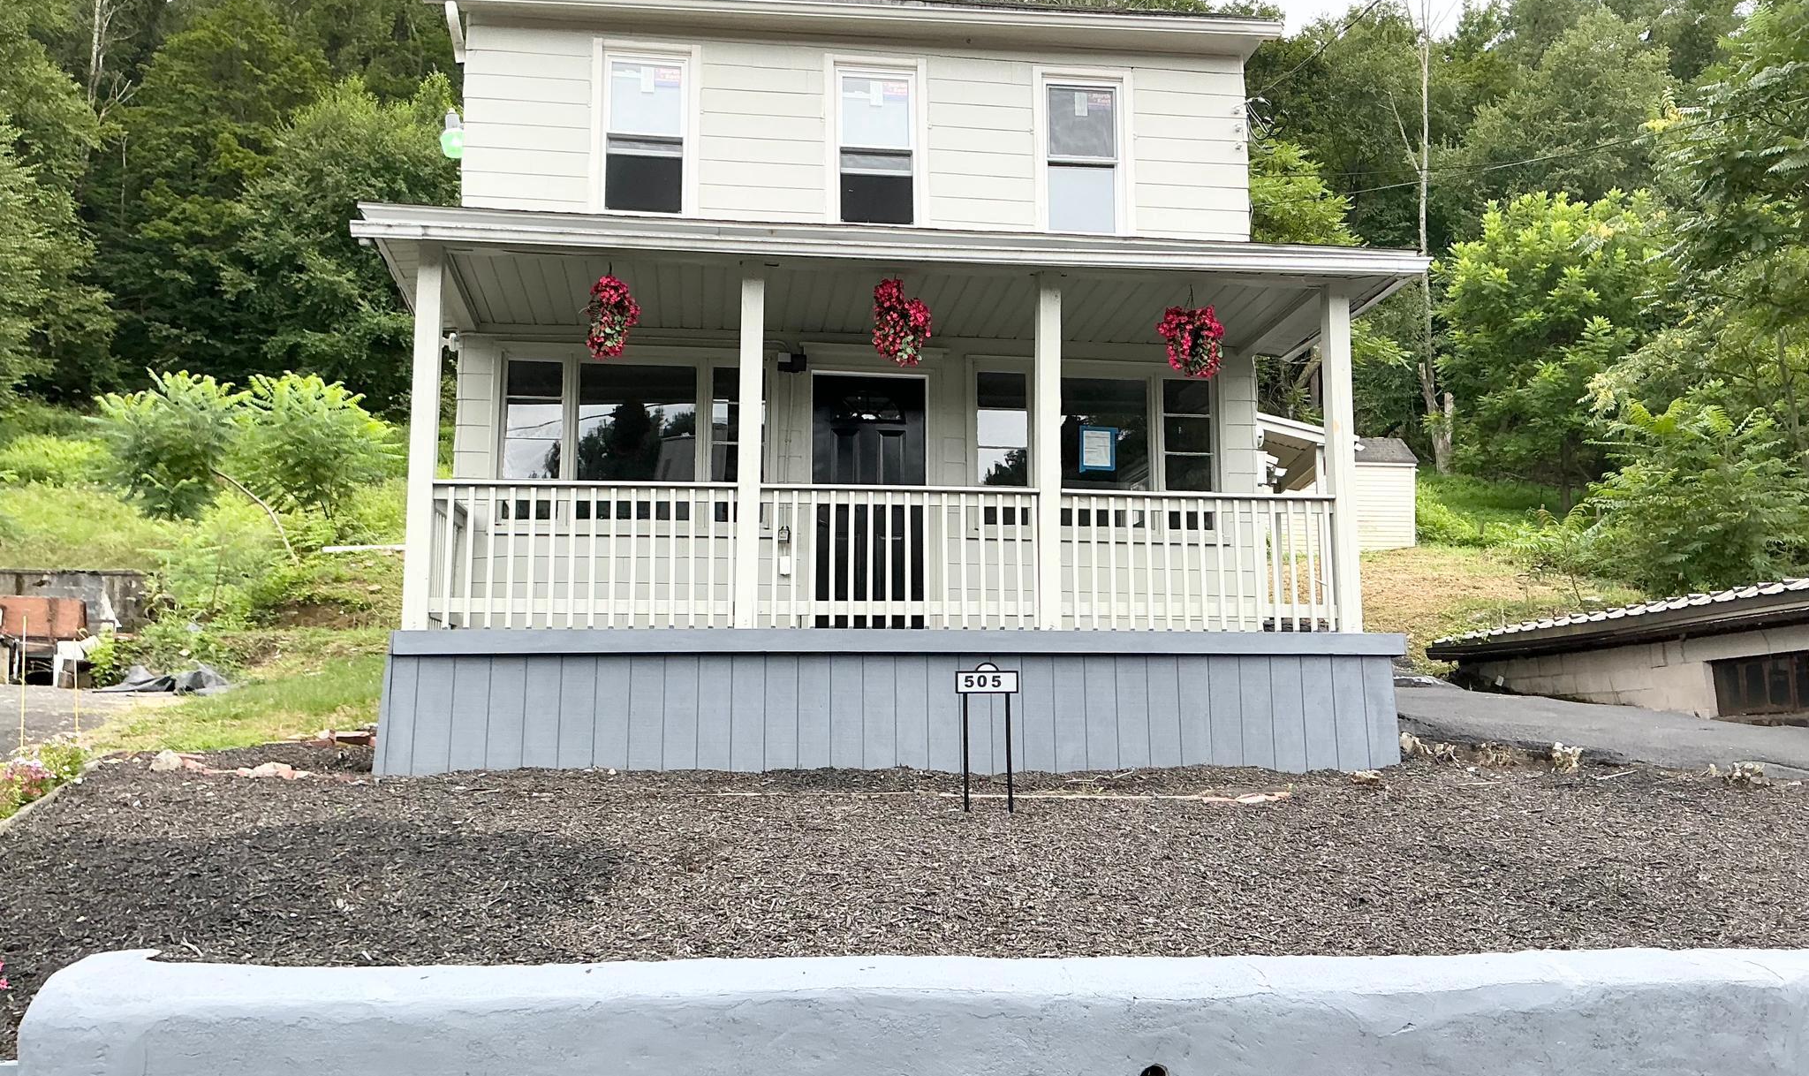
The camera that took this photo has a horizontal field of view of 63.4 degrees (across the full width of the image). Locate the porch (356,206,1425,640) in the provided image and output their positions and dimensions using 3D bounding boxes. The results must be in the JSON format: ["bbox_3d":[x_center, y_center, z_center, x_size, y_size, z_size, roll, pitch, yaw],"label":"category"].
[{"bbox_3d":[-0.067,-0.689,10.044,6.777,2.788,2.171,1,-8,-7],"label":"porch"}]

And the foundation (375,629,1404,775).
[{"bbox_3d":[-0.018,1.141,10.013,6.464,0.879,1.768,1,-8,-7],"label":"foundation"}]

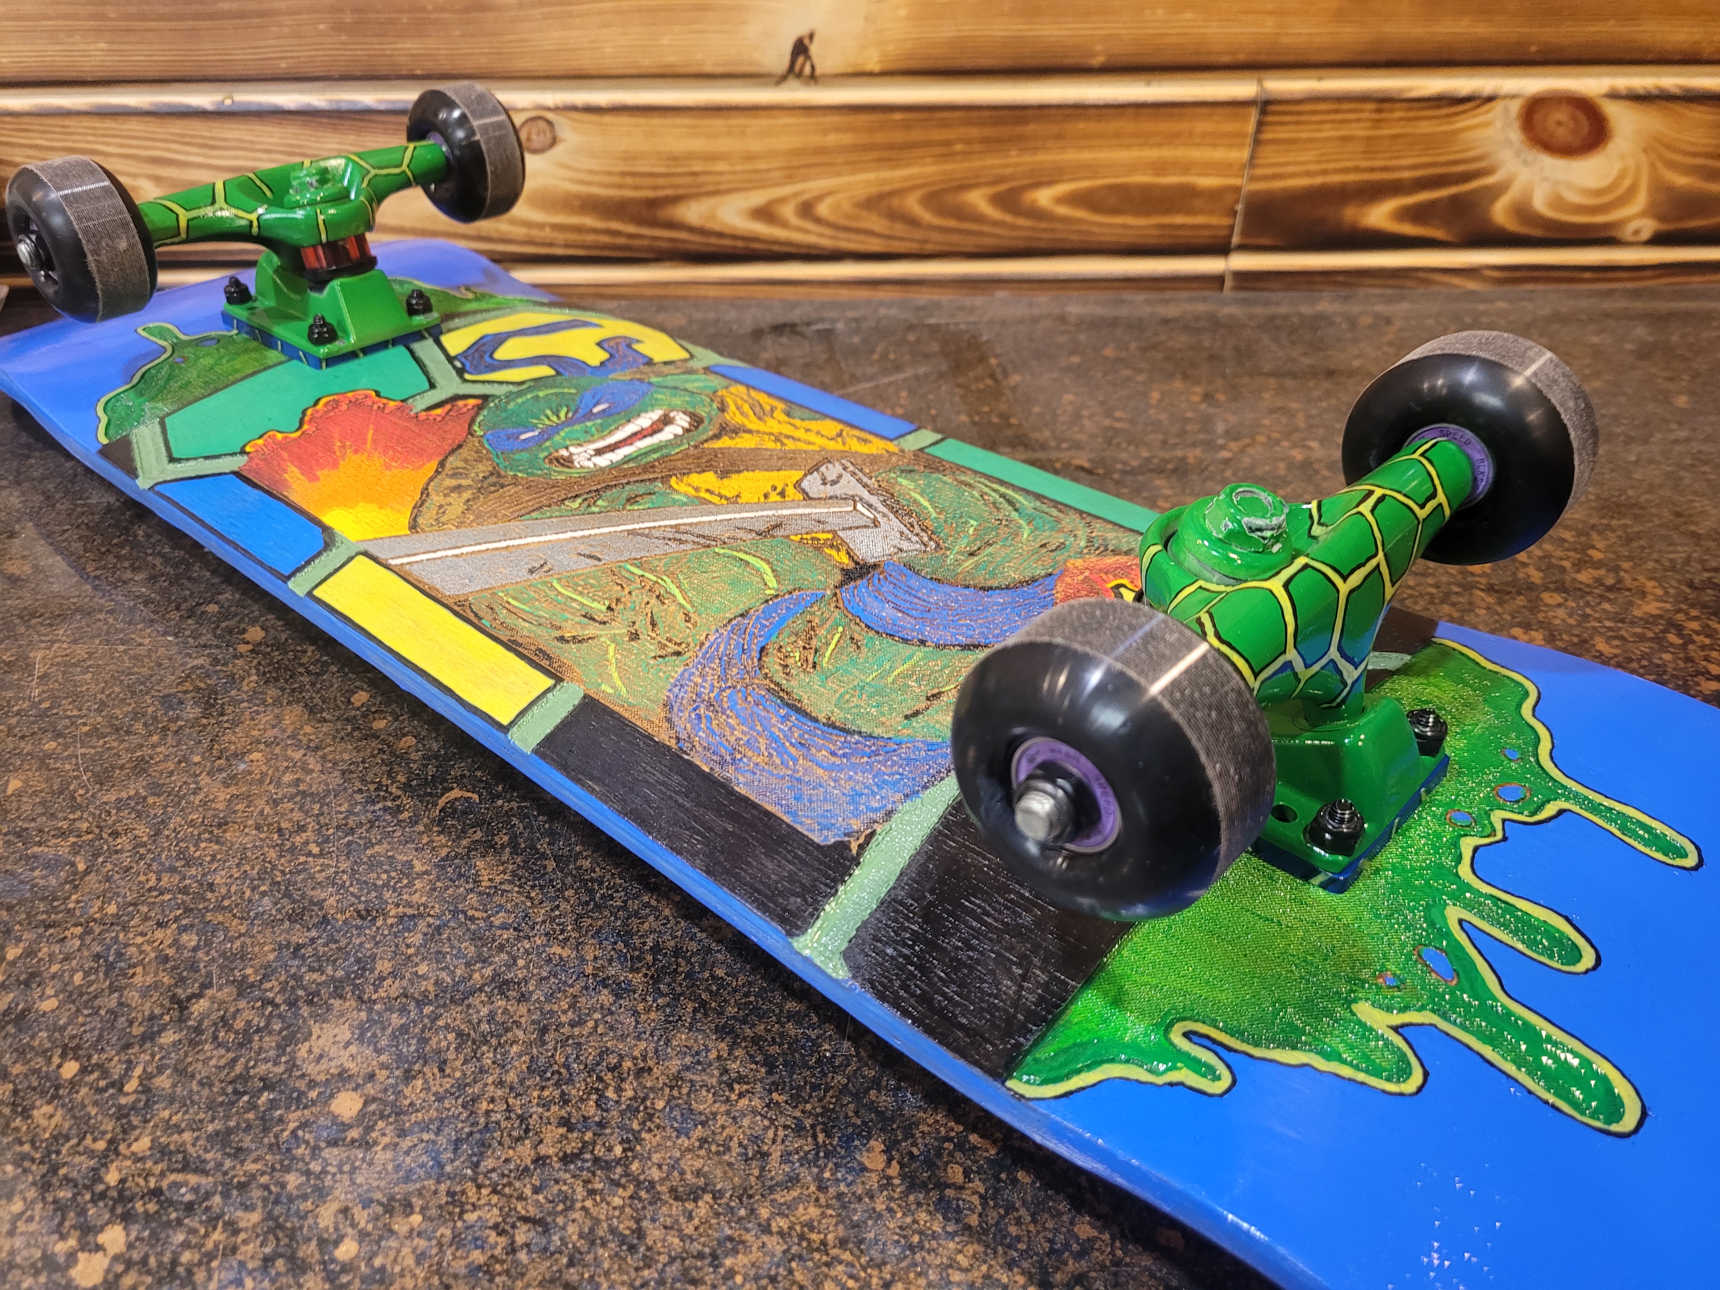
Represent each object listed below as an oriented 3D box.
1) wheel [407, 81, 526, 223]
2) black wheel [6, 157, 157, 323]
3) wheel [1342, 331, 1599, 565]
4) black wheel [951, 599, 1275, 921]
[{"bbox_3d":[-0.168,-0.210,0.551,0.054,0.054,0.033,27,43,33],"label":"wheel"},{"bbox_3d":[-0.273,-0.141,0.455,0.054,0.054,0.033,27,43,33],"label":"black wheel"},{"bbox_3d":[0.150,-0.048,0.320,0.054,0.054,0.033,28,44,34],"label":"wheel"},{"bbox_3d":[0.043,0.020,0.225,0.054,0.054,0.033,28,44,34],"label":"black wheel"}]

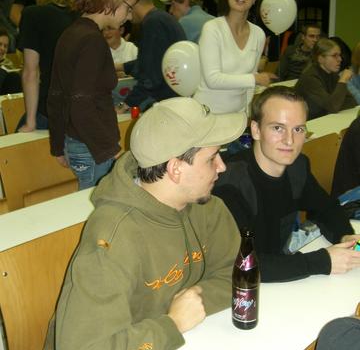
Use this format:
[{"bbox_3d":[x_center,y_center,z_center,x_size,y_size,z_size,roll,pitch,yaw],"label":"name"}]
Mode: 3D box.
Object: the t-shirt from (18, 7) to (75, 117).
[{"bbox_3d":[-0.715,-0.660,3.050,0.460,0.660,0.270,4,11,20],"label":"t-shirt"}]

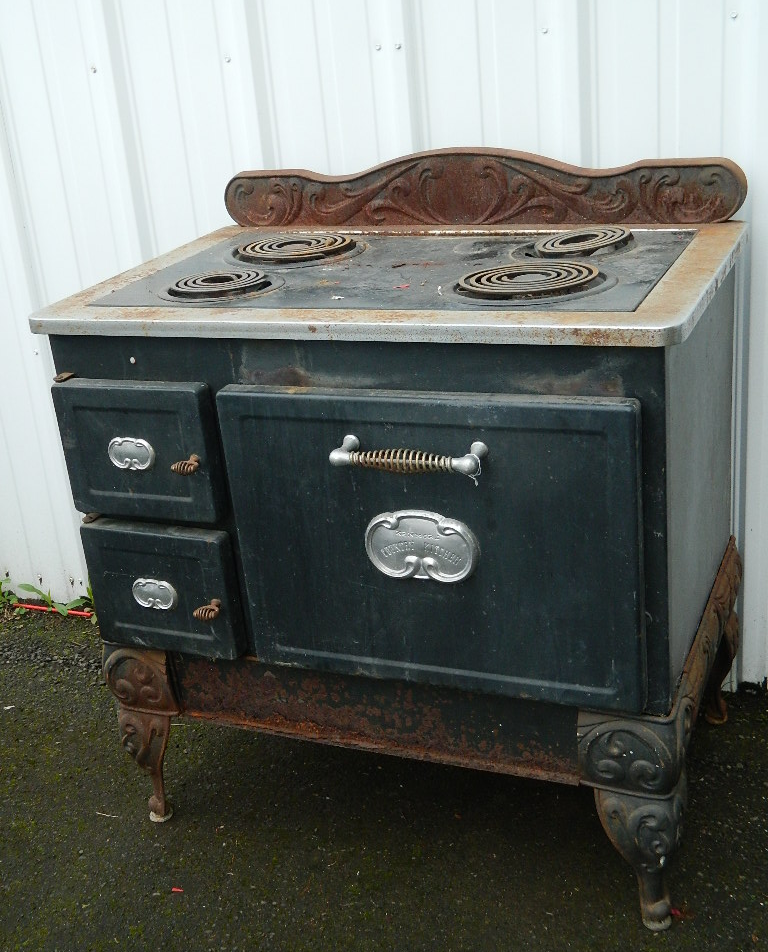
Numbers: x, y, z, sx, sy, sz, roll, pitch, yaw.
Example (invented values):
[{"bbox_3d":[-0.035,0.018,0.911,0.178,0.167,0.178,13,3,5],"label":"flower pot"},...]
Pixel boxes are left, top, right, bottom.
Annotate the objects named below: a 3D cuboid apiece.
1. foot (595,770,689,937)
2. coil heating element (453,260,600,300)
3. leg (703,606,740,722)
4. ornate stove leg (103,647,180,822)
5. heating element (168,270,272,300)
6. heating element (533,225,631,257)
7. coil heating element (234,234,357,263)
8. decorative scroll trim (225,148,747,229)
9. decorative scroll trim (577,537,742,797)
[{"bbox_3d":[0.386,0.522,1.769,0.126,0.254,0.122,4,24,23],"label":"foot"},{"bbox_3d":[0.198,-0.262,1.642,0.190,0.020,0.190,4,24,23],"label":"coil heating element"},{"bbox_3d":[0.565,0.347,2.159,0.122,0.254,0.124,4,24,23],"label":"leg"},{"bbox_3d":[-0.367,0.420,2.069,0.124,0.362,0.122,4,24,23],"label":"ornate stove leg"},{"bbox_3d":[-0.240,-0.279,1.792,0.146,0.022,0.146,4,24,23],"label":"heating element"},{"bbox_3d":[0.296,-0.348,1.820,0.148,0.019,0.148,-1,23,25],"label":"heating element"},{"bbox_3d":[-0.144,-0.369,1.991,0.190,0.020,0.190,4,24,23],"label":"coil heating element"},{"bbox_3d":[0.141,-0.492,2.064,0.934,0.125,0.032,4,24,23],"label":"decorative scroll trim"},{"bbox_3d":[0.449,0.270,1.902,0.146,0.140,0.586,4,24,23],"label":"decorative scroll trim"}]

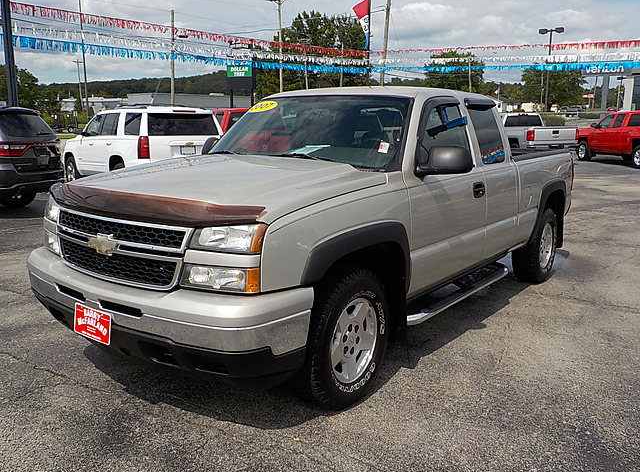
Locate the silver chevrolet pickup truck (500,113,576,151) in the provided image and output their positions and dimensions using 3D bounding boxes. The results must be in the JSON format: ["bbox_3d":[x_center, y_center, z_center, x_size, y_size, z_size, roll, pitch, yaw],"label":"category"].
[{"bbox_3d":[7.850,-3.930,22.300,2.030,1.880,5.840,-2,11,-9],"label":"silver chevrolet pickup truck"}]

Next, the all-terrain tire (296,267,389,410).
[{"bbox_3d":[0.097,0.542,3.039,0.262,0.785,0.785,8,12,36],"label":"all-terrain tire"}]

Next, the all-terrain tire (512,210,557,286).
[{"bbox_3d":[2.294,0.088,5.912,0.262,0.785,0.785,8,12,36],"label":"all-terrain tire"}]

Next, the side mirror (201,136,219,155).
[{"bbox_3d":[-0.849,-0.730,4.634,0.305,0.180,0.170,8,12,36],"label":"side mirror"}]

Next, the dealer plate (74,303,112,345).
[{"bbox_3d":[-1.127,0.433,2.748,0.305,0.153,0.015,8,8,36],"label":"dealer plate"}]

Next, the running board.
[{"bbox_3d":[0.993,0.403,4.058,0.180,0.100,1.880,8,12,36],"label":"running board"}]

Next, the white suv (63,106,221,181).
[{"bbox_3d":[-4.320,-2.010,13.000,2.045,1.890,5.180,-8,14,-40],"label":"white suv"}]

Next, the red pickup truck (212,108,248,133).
[{"bbox_3d":[-2.100,-2.240,14.300,2.030,1.890,5.800,-7,12,-38],"label":"red pickup truck"}]

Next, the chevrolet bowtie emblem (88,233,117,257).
[{"bbox_3d":[-1.071,0.042,2.746,0.262,0.100,0.030,8,12,36],"label":"chevrolet bowtie emblem"}]

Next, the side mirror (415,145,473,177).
[{"bbox_3d":[0.776,-0.466,3.446,0.305,0.180,0.170,8,12,36],"label":"side mirror"}]

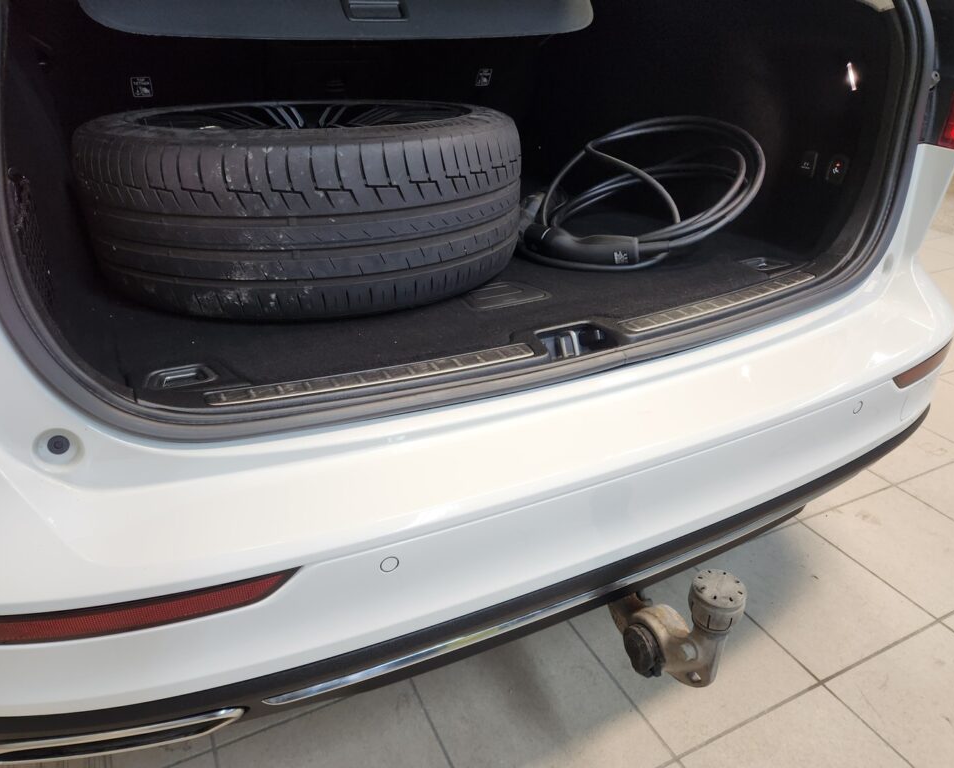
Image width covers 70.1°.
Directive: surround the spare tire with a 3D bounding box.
[{"bbox_3d":[-0.265,-0.318,1.114,0.672,0.238,0.672,-12,28,-23],"label":"spare tire"}]

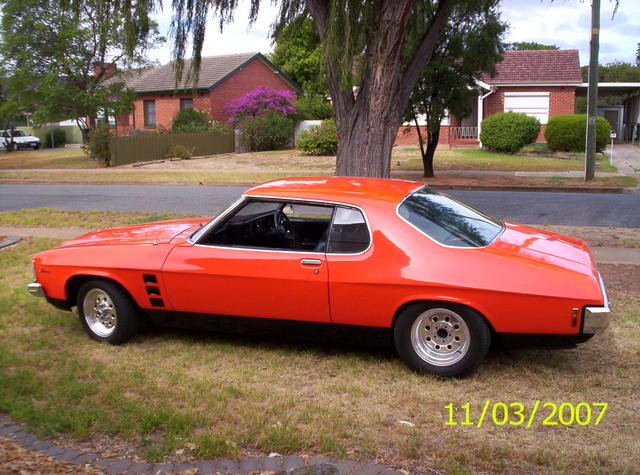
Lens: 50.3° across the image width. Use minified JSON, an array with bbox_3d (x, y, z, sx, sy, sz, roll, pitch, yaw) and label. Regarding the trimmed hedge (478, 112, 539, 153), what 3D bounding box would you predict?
[{"bbox_3d":[8.481,-4.699,30.500,2.770,1.790,2.400,1,9,16],"label":"trimmed hedge"}]

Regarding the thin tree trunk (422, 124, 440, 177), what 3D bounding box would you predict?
[{"bbox_3d":[3.878,-3.026,23.700,0.630,1.810,0.450,1,9,16],"label":"thin tree trunk"}]

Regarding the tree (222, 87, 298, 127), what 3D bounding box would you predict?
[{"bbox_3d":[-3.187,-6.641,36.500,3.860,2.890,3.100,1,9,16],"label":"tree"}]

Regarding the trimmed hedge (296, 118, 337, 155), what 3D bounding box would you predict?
[{"bbox_3d":[-0.024,-4.817,32.500,2.190,1.720,2.000,1,9,16],"label":"trimmed hedge"}]

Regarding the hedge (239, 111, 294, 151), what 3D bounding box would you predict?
[{"bbox_3d":[-2.787,-5.574,35.500,2.920,2.080,2.400,1,9,16],"label":"hedge"}]

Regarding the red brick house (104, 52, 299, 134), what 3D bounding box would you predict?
[{"bbox_3d":[-7.838,-8.302,42.272,9.200,5.550,9.400,3,9,27],"label":"red brick house"}]

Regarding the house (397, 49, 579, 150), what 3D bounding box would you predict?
[{"bbox_3d":[8.210,-7.885,38.736,11.500,5.200,9.000,1,9,14],"label":"house"}]

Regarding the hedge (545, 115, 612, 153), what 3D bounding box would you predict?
[{"bbox_3d":[11.071,-4.471,29.300,2.840,1.630,2.200,1,9,16],"label":"hedge"}]

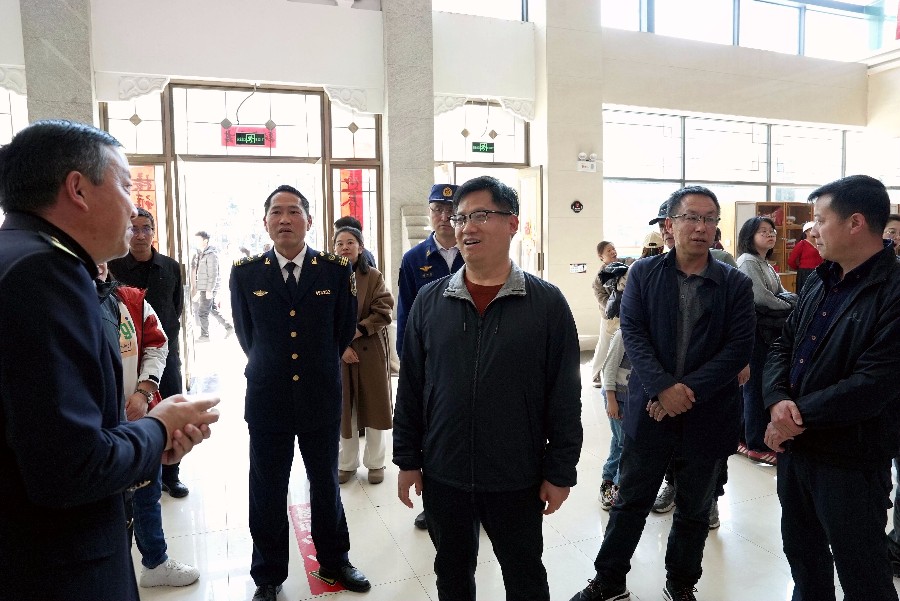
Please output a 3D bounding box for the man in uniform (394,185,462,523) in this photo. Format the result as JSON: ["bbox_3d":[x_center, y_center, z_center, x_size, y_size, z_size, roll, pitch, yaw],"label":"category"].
[{"bbox_3d":[-0.027,0.274,3.187,0.490,1.770,0.320,-1,4,3],"label":"man in uniform"}]

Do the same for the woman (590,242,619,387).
[{"bbox_3d":[1.700,0.148,6.359,0.460,1.550,0.420,-5,6,-42],"label":"woman"}]

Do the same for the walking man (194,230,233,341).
[{"bbox_3d":[-3.797,-0.236,9.666,0.620,1.740,0.480,-2,5,-17],"label":"walking man"}]

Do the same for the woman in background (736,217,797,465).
[{"bbox_3d":[2.174,0.239,4.182,0.420,1.630,0.350,-4,5,-32],"label":"woman in background"}]

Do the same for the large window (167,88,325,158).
[{"bbox_3d":[-2.444,-2.168,7.333,1.780,0.832,0.120,-3,5,-20],"label":"large window"}]

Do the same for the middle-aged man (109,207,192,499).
[{"bbox_3d":[-1.854,0.300,3.706,0.480,1.740,0.310,-3,5,-22],"label":"middle-aged man"}]

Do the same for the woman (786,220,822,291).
[{"bbox_3d":[4.411,-0.141,7.463,0.360,1.670,0.480,-3,5,-20],"label":"woman"}]

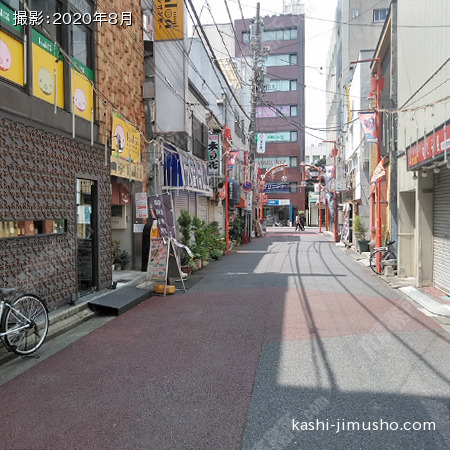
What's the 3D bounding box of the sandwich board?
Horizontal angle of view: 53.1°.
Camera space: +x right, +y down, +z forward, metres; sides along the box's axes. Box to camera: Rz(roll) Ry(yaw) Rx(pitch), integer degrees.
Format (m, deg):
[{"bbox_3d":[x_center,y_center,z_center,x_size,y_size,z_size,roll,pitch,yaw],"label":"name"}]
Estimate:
[{"bbox_3d":[-1.150,0.805,8.950,0.500,1.100,0.580,-2,2,-44],"label":"sandwich board"}]

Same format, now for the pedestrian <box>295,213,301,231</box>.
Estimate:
[{"bbox_3d":[6.837,-0.307,42.500,0.550,1.630,0.500,0,1,9],"label":"pedestrian"}]

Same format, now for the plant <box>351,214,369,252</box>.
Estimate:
[{"bbox_3d":[4.912,0.255,16.400,0.620,1.380,0.660,0,1,9],"label":"plant"}]

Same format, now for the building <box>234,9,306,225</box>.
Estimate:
[{"bbox_3d":[6.084,-12.476,58.383,8.300,25.200,9.500,0,1,9],"label":"building"}]

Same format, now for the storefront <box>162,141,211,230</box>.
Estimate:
[{"bbox_3d":[-1.079,-0.474,13.419,0.750,3.400,3.600,0,1,9],"label":"storefront"}]

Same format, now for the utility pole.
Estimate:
[{"bbox_3d":[1.956,-6.424,28.122,0.900,14.600,0.800,0,1,9],"label":"utility pole"}]

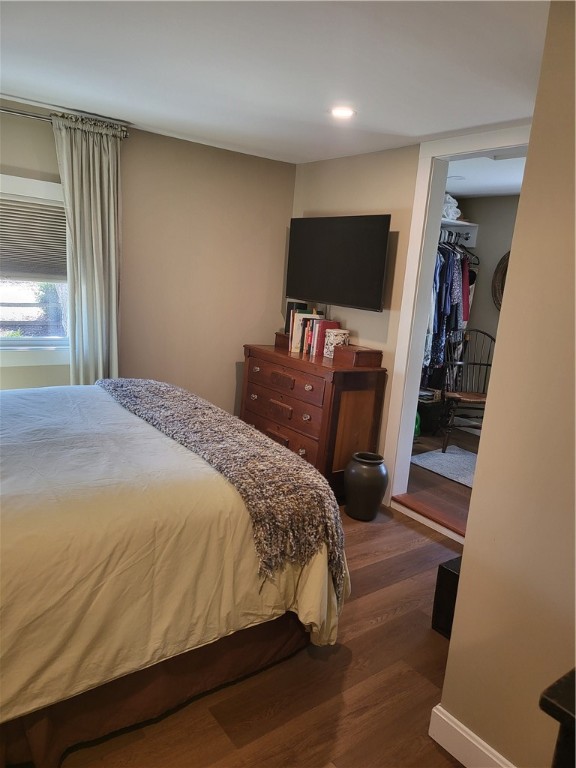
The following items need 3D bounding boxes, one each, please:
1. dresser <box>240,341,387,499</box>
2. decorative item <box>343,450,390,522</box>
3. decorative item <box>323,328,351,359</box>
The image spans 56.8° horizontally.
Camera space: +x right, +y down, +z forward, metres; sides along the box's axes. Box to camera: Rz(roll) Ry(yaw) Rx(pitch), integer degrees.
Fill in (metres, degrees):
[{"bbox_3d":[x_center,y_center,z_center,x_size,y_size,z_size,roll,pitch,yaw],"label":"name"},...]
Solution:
[{"bbox_3d":[0.127,0.245,3.802,0.472,0.924,0.992,-5,15,-37],"label":"dresser"},{"bbox_3d":[0.485,0.646,3.362,0.273,0.383,0.273,4,12,-1],"label":"decorative item"},{"bbox_3d":[0.341,-0.278,3.732,0.161,0.182,0.161,-5,15,-37],"label":"decorative item"}]

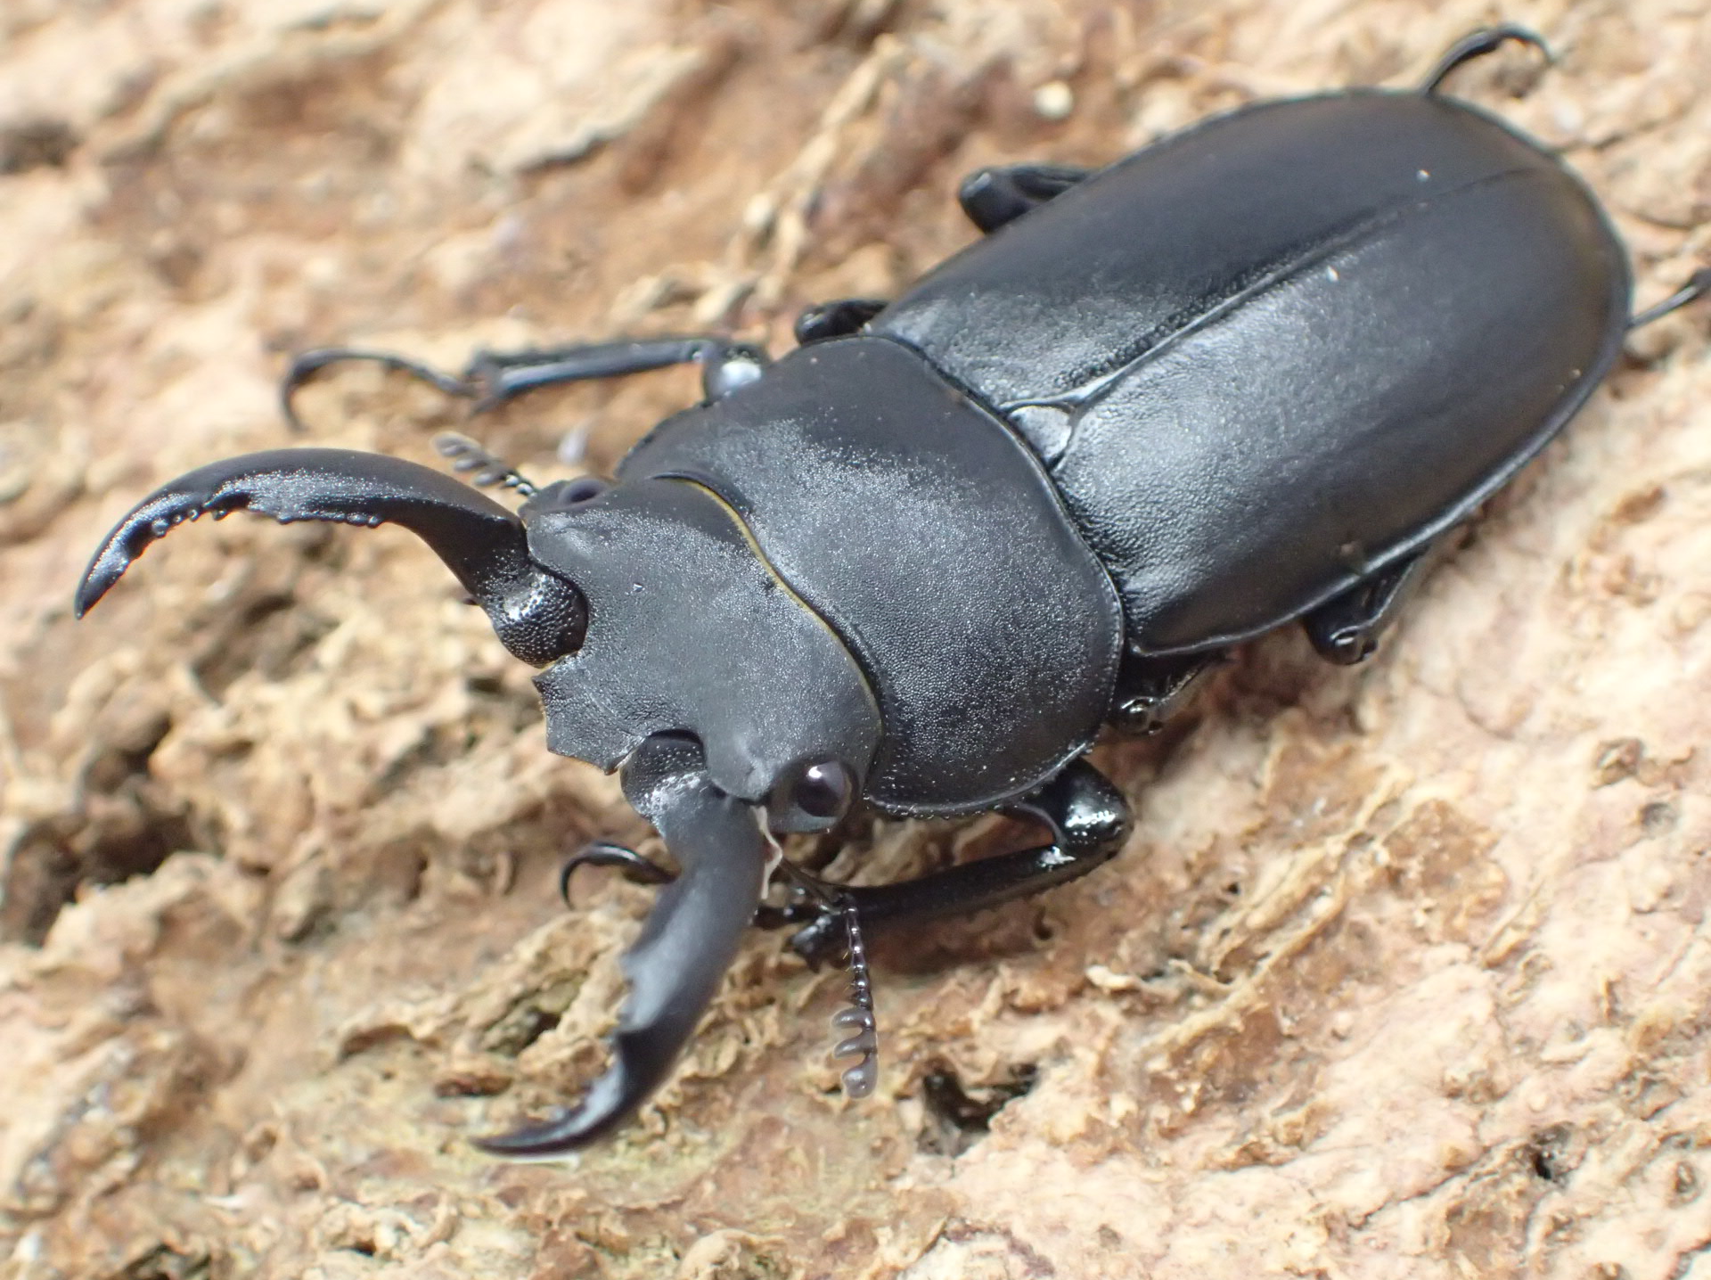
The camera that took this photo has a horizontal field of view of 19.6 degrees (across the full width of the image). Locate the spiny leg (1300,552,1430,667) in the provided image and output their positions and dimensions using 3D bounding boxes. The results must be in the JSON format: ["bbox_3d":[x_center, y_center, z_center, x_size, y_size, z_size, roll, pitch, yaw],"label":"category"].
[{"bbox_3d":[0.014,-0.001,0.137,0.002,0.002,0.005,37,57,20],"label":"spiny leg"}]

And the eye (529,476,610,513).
[{"bbox_3d":[-0.008,-0.004,0.133,0.002,0.002,0.002,-25,60,-24],"label":"eye"}]

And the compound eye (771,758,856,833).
[{"bbox_3d":[-0.001,0.004,0.128,0.002,0.002,0.002,-25,60,-24],"label":"compound eye"}]

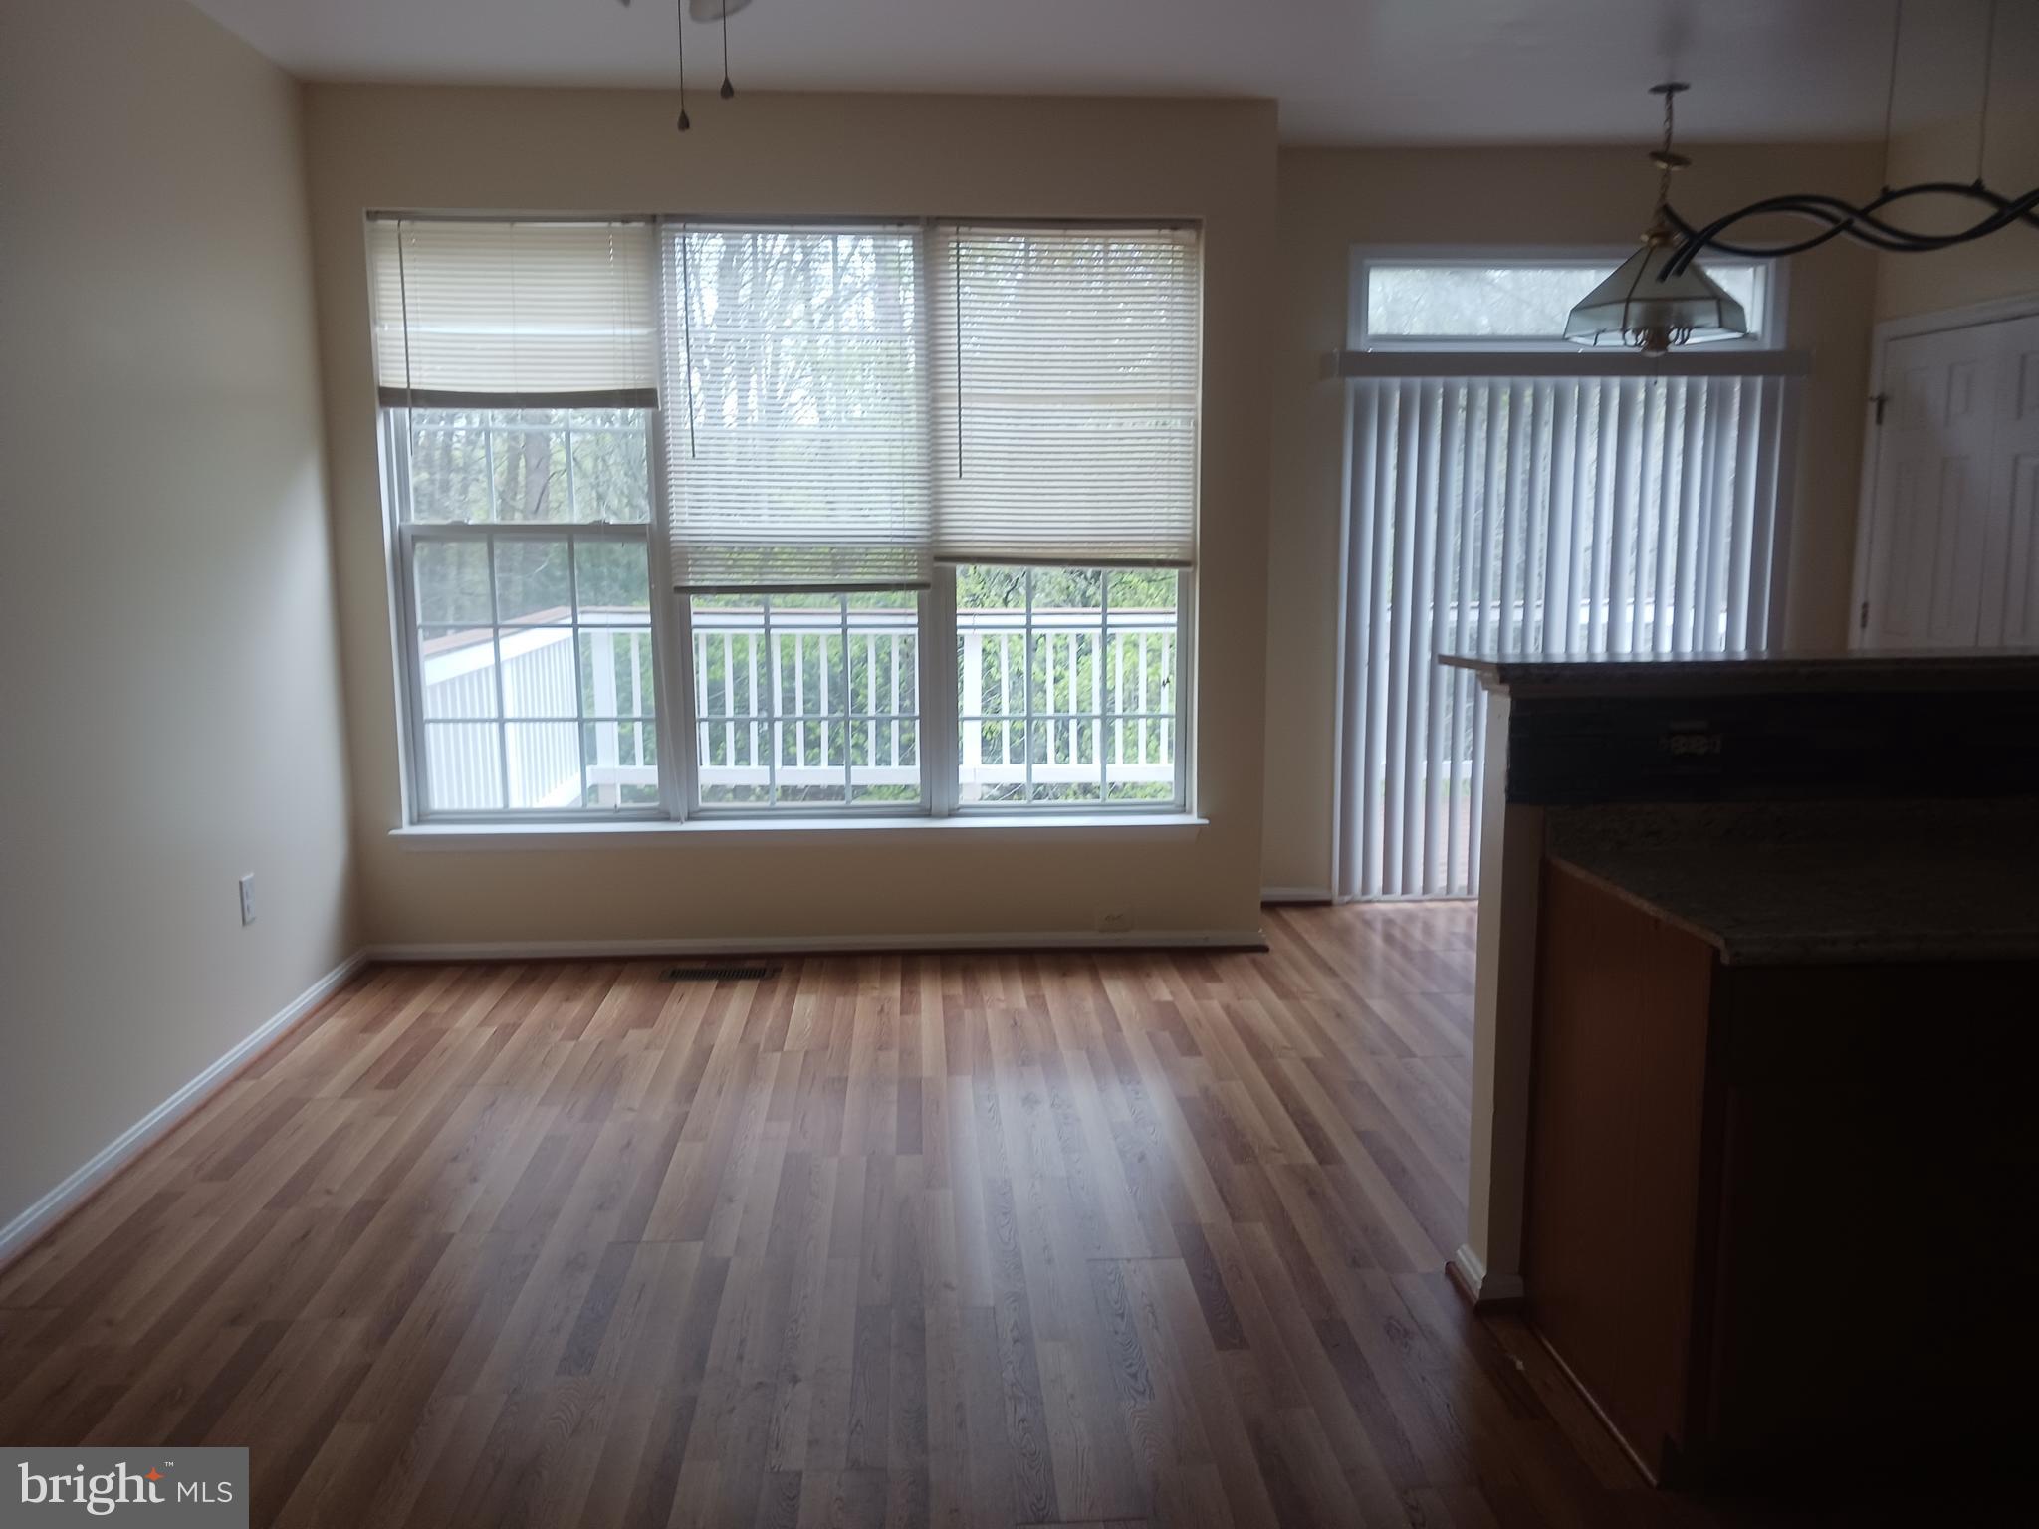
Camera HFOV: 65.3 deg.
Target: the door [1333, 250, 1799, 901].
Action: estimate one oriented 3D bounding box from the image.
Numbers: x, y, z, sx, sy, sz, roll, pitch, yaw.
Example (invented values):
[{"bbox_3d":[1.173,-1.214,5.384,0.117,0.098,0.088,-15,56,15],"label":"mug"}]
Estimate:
[{"bbox_3d":[1.994,-0.677,5.947,1.630,2.393,0.120,-1,9,-4],"label":"door"}]

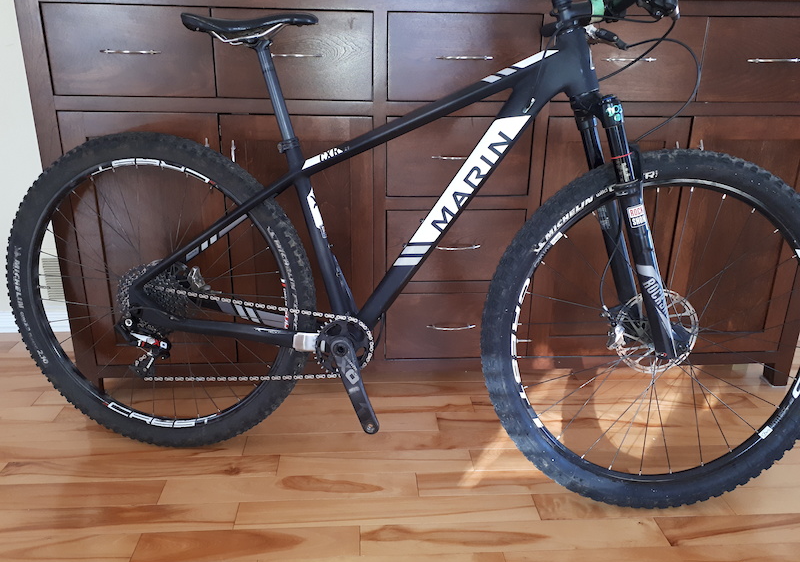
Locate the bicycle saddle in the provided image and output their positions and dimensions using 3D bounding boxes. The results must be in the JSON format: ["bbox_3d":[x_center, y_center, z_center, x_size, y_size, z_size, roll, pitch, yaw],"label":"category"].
[{"bbox_3d":[-0.287,-0.493,1.221,0.268,0.062,0.138,4,15,9],"label":"bicycle saddle"}]

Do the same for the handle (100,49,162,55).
[{"bbox_3d":[-0.598,-0.508,1.387,0.133,0.011,0.029,-1,19,-4],"label":"handle"}]

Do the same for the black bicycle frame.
[{"bbox_3d":[-0.006,-0.163,1.254,1.113,0.665,0.165,4,15,9],"label":"black bicycle frame"}]

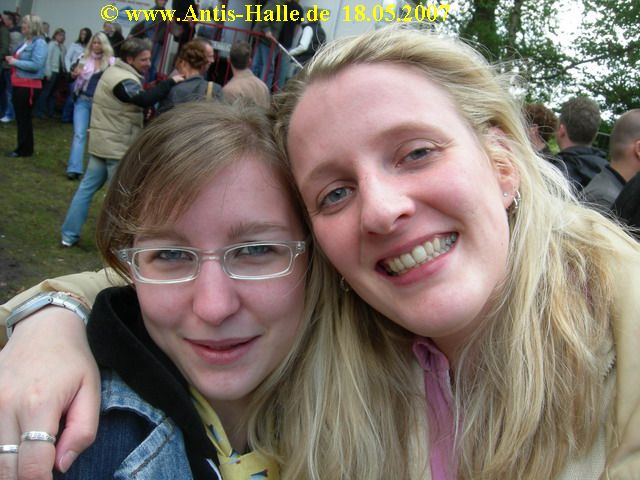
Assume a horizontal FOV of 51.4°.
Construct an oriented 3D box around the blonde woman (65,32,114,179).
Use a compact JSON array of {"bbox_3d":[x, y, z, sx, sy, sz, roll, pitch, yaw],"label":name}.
[{"bbox_3d":[-2.661,-1.546,7.707,0.520,1.690,0.330,11,12,-8],"label":"blonde woman"}]

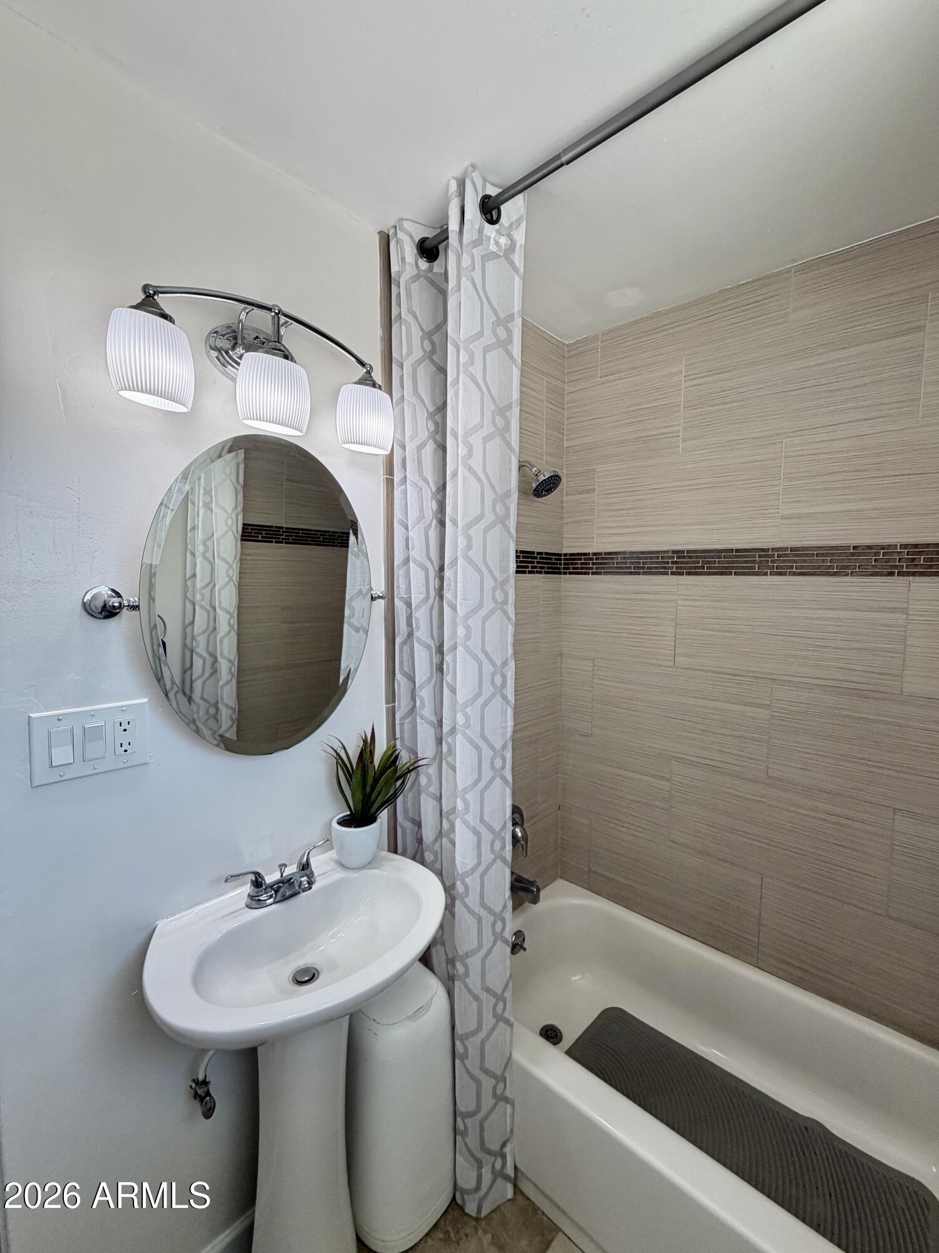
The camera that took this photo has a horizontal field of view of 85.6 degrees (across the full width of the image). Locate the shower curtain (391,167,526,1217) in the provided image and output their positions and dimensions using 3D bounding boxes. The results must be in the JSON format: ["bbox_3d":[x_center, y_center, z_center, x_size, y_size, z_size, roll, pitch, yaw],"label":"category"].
[{"bbox_3d":[-0.051,0.199,1.217,0.395,2.250,0.115,5,7,44],"label":"shower curtain"}]

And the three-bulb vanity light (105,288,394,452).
[{"bbox_3d":[-0.391,-0.498,0.986,0.174,0.238,0.534,5,7,44],"label":"three-bulb vanity light"}]

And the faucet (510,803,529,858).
[{"bbox_3d":[0.166,0.712,1.732,0.082,0.173,0.174,5,7,44],"label":"faucet"}]

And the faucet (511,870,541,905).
[{"bbox_3d":[0.186,0.886,1.728,0.138,0.080,0.052,5,7,44],"label":"faucet"}]

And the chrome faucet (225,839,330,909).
[{"bbox_3d":[-0.371,0.526,1.050,0.152,0.085,0.226,5,7,44],"label":"chrome faucet"}]

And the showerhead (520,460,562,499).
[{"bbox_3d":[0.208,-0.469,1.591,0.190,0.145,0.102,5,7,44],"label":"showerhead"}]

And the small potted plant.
[{"bbox_3d":[-0.228,0.399,1.176,0.195,0.318,0.205,0,5,0],"label":"small potted plant"}]

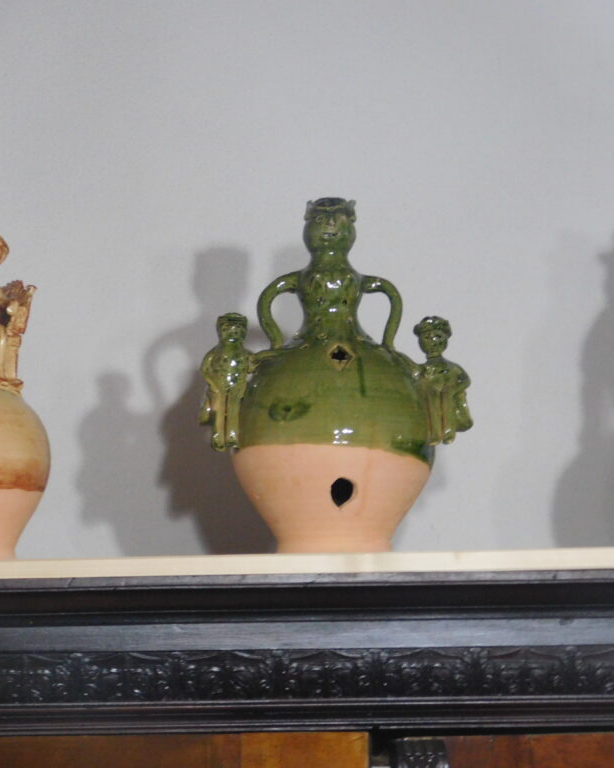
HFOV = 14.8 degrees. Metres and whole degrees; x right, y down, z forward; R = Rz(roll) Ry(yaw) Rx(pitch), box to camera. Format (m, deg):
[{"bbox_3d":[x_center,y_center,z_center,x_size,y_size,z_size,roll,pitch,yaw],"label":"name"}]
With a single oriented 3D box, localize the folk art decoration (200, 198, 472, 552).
[{"bbox_3d":[0.025,-0.008,2.360,0.271,0.362,0.207,0,-8,-3],"label":"folk art decoration"}]

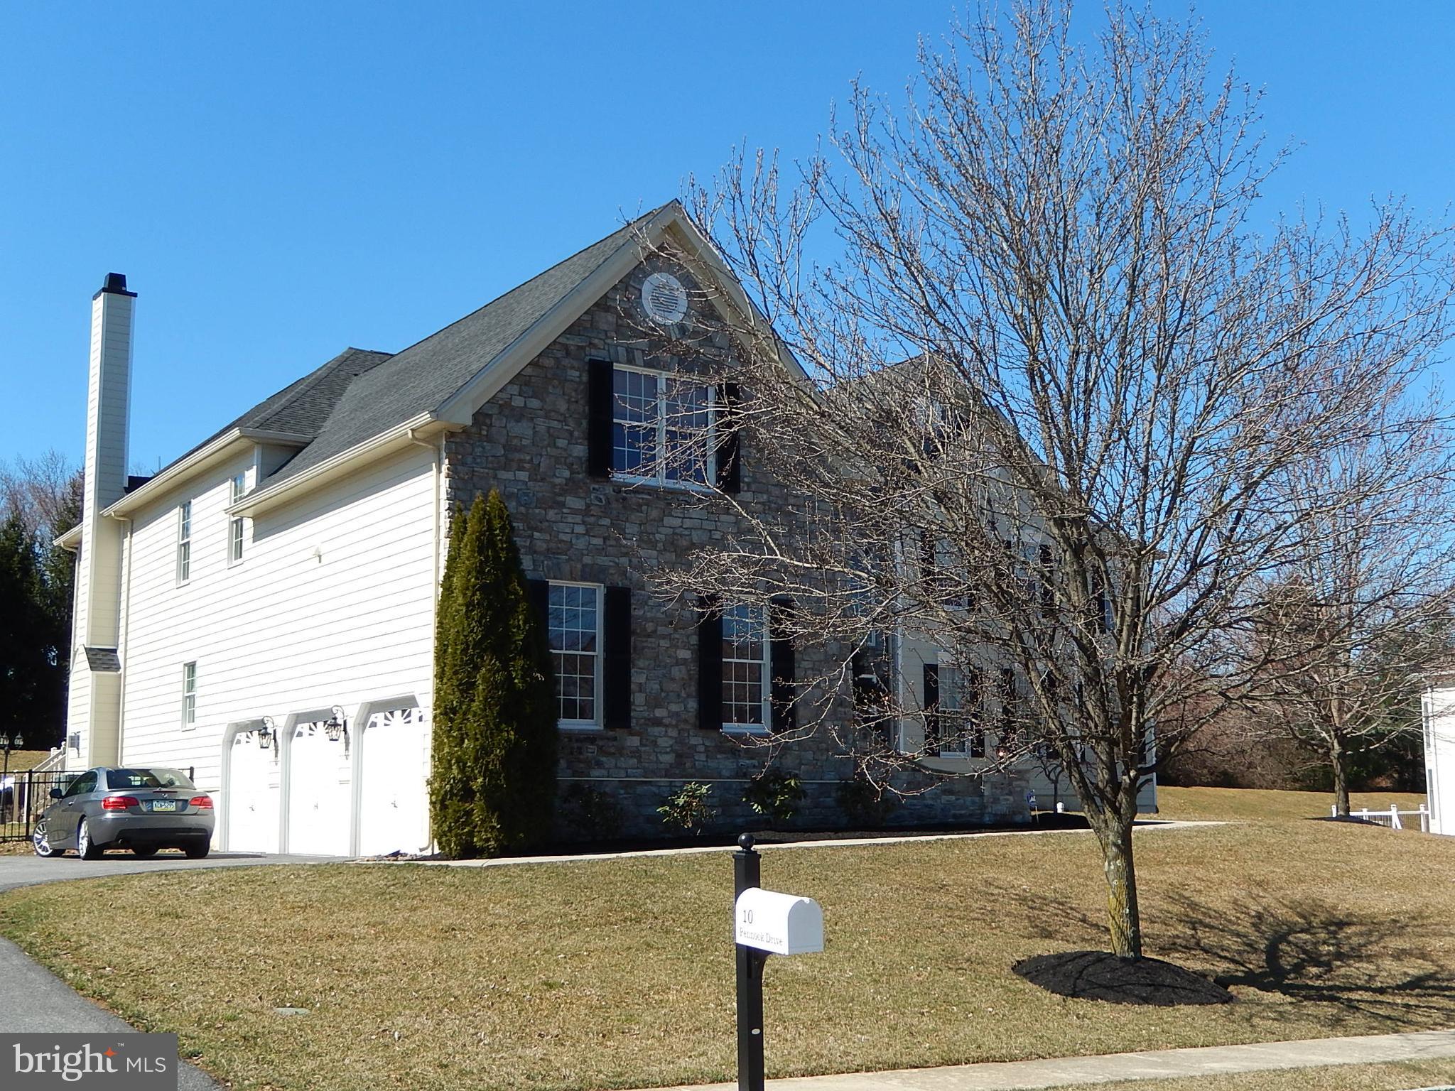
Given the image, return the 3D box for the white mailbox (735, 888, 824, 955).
[{"bbox_3d":[0.255,1.863,8.568,0.200,0.268,0.525,2,-6,-29],"label":"white mailbox"}]

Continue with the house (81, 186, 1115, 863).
[{"bbox_3d":[0.240,0.509,37.456,24.250,11.510,21.456,5,-10,-33],"label":"house"}]

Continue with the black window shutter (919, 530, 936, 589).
[{"bbox_3d":[4.318,0.461,36.967,0.385,1.579,0.050,5,-10,-33],"label":"black window shutter"}]

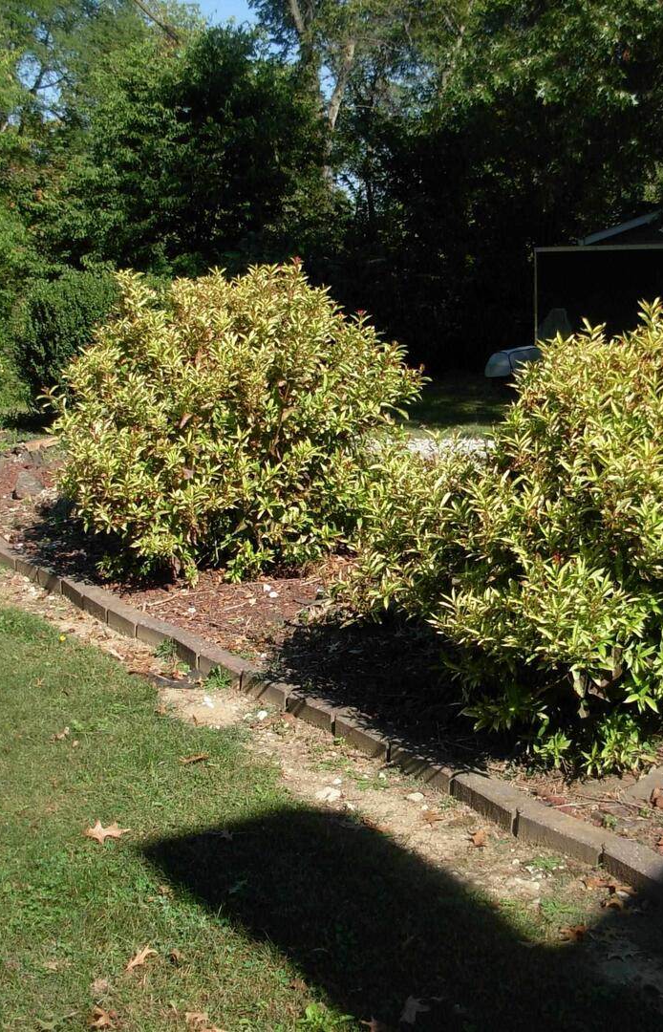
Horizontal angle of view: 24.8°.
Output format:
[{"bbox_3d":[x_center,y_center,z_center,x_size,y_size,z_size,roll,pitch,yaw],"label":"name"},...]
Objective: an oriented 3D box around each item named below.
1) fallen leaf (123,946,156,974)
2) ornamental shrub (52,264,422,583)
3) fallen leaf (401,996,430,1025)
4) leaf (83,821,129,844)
[{"bbox_3d":[-0.434,0.996,3.409,0.060,0.030,0.110,2,9,17],"label":"fallen leaf"},{"bbox_3d":[-0.540,-0.574,8.346,1.900,1.570,1.700,-2,9,-4],"label":"ornamental shrub"},{"bbox_3d":[0.174,1.028,3.159,0.070,0.020,0.080,-1,9,3],"label":"fallen leaf"},{"bbox_3d":[-0.625,0.882,4.208,0.130,0.025,0.090,-2,9,-9],"label":"leaf"}]

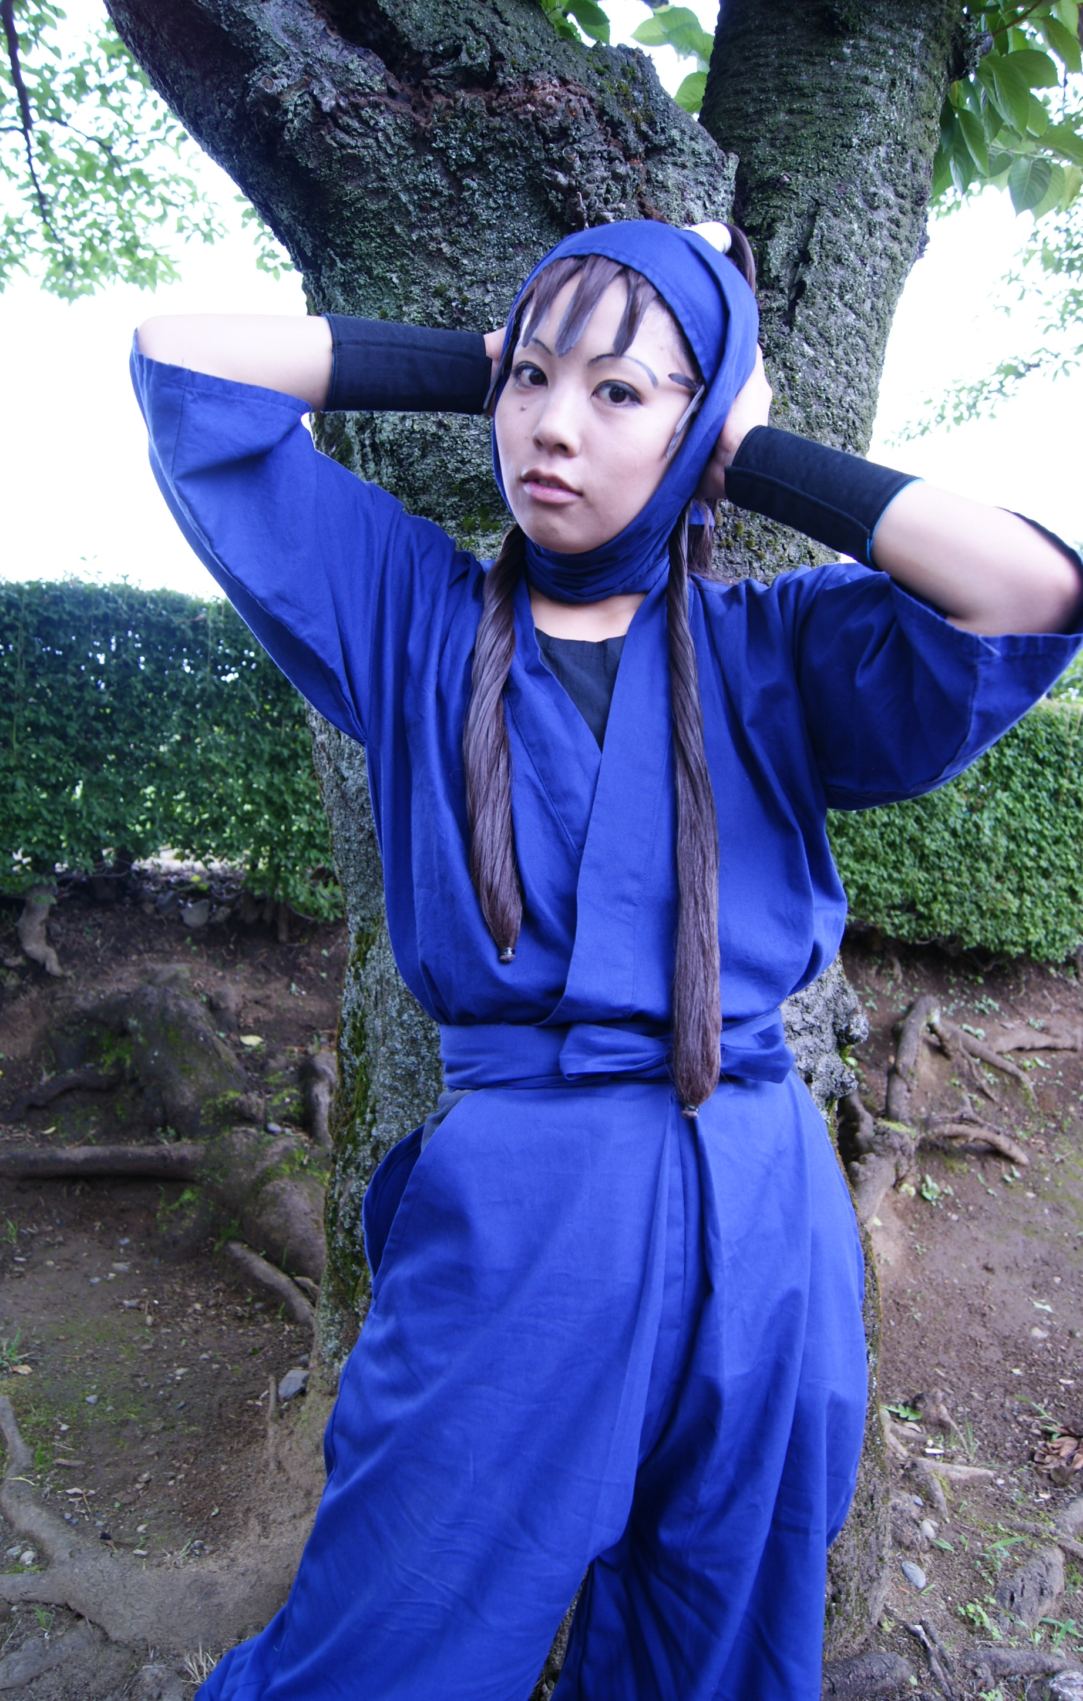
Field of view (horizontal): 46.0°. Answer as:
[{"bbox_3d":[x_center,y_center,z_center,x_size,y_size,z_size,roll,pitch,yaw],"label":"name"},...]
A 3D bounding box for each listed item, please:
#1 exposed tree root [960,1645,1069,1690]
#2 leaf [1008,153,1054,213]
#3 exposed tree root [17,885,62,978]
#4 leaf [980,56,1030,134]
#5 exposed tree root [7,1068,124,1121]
[{"bbox_3d":[0.589,1.017,1.590,0.140,0.045,0.060,2,8,9],"label":"exposed tree root"},{"bbox_3d":[0.614,-0.837,1.600,0.055,0.083,0.025,12,-17,10],"label":"leaf"},{"bbox_3d":[-1.532,0.245,3.900,0.130,0.250,0.170,1,8,0],"label":"exposed tree root"},{"bbox_3d":[0.581,-0.947,1.600,0.056,0.105,0.035,-15,-19,7],"label":"leaf"},{"bbox_3d":[-1.188,0.607,3.200,0.272,0.100,0.120,-3,9,-25],"label":"exposed tree root"}]

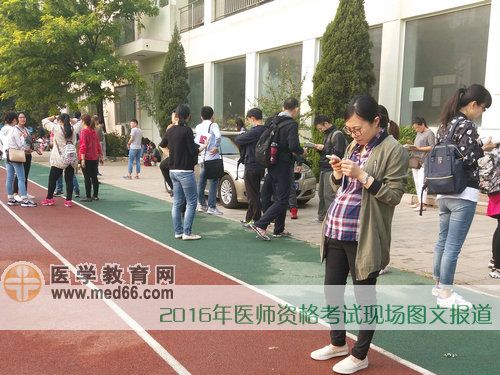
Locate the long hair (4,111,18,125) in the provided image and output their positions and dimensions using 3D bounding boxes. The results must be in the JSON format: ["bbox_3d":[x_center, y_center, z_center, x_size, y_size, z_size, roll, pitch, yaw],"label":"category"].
[{"bbox_3d":[-4.243,-1.243,7.200,0.230,0.250,0.200,-4,9,-32],"label":"long hair"}]

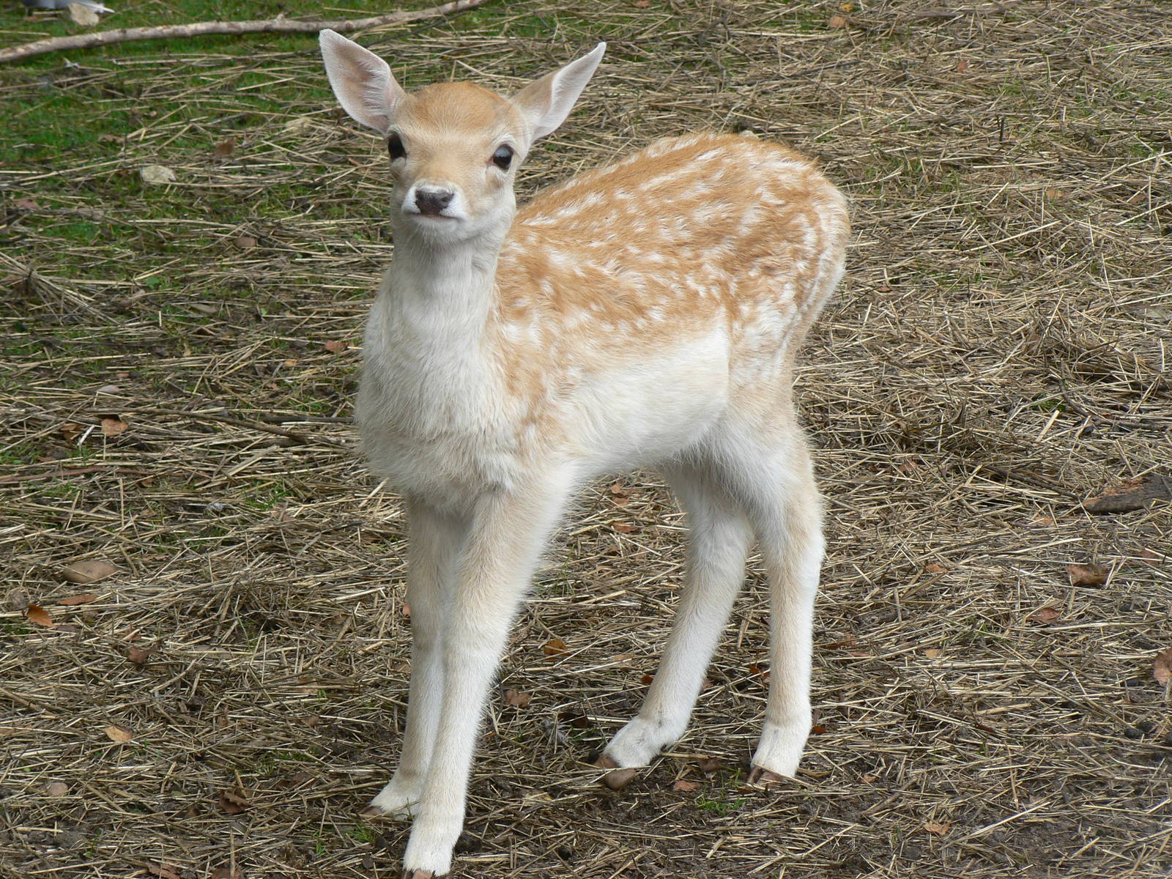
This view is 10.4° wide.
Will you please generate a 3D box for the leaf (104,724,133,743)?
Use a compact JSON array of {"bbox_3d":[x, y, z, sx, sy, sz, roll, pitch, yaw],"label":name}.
[{"bbox_3d":[-0.380,0.239,5.235,0.024,0.008,0.025,0,17,0],"label":"leaf"}]

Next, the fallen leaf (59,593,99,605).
[{"bbox_3d":[-0.440,0.139,5.579,0.036,0.006,0.019,0,17,0],"label":"fallen leaf"}]

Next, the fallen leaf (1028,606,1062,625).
[{"bbox_3d":[0.395,0.151,5.531,0.028,0.008,0.028,0,17,0],"label":"fallen leaf"}]

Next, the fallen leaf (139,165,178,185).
[{"bbox_3d":[-0.466,-0.288,7.004,0.041,0.013,0.038,0,17,0],"label":"fallen leaf"}]

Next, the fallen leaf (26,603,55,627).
[{"bbox_3d":[-0.468,0.151,5.526,0.025,0.012,0.028,0,17,0],"label":"fallen leaf"}]

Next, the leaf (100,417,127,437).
[{"bbox_3d":[-0.446,-0.012,6.079,0.026,0.010,0.030,0,17,0],"label":"leaf"}]

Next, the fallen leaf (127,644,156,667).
[{"bbox_3d":[-0.375,0.182,5.421,0.025,0.012,0.026,0,17,0],"label":"fallen leaf"}]

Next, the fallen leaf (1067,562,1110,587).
[{"bbox_3d":[0.440,0.118,5.635,0.037,0.013,0.029,0,17,0],"label":"fallen leaf"}]

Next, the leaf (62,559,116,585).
[{"bbox_3d":[-0.435,0.116,5.641,0.048,0.013,0.032,0,17,0],"label":"leaf"}]

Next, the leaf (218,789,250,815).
[{"bbox_3d":[-0.278,0.285,5.071,0.025,0.012,0.026,0,17,0],"label":"leaf"}]

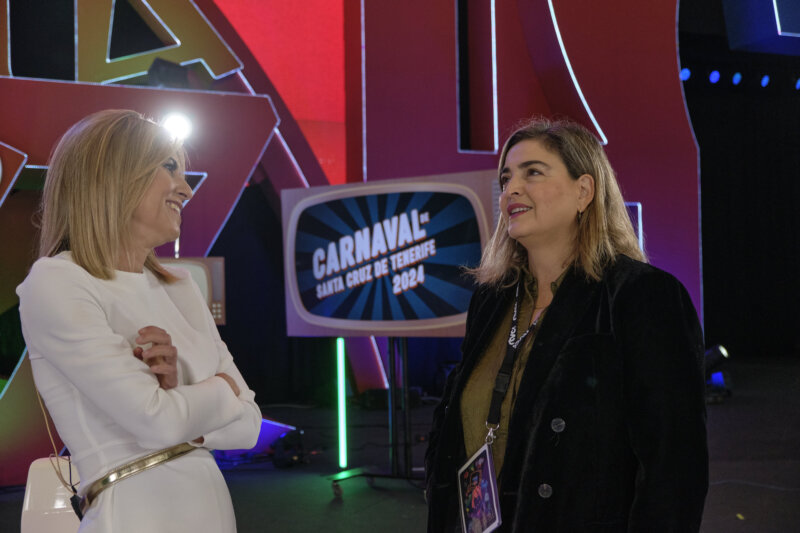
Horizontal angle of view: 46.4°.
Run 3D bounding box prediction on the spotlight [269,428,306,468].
[{"bbox_3d":[-0.836,1.369,7.000,0.230,0.290,0.240,-1,-1,24],"label":"spotlight"}]

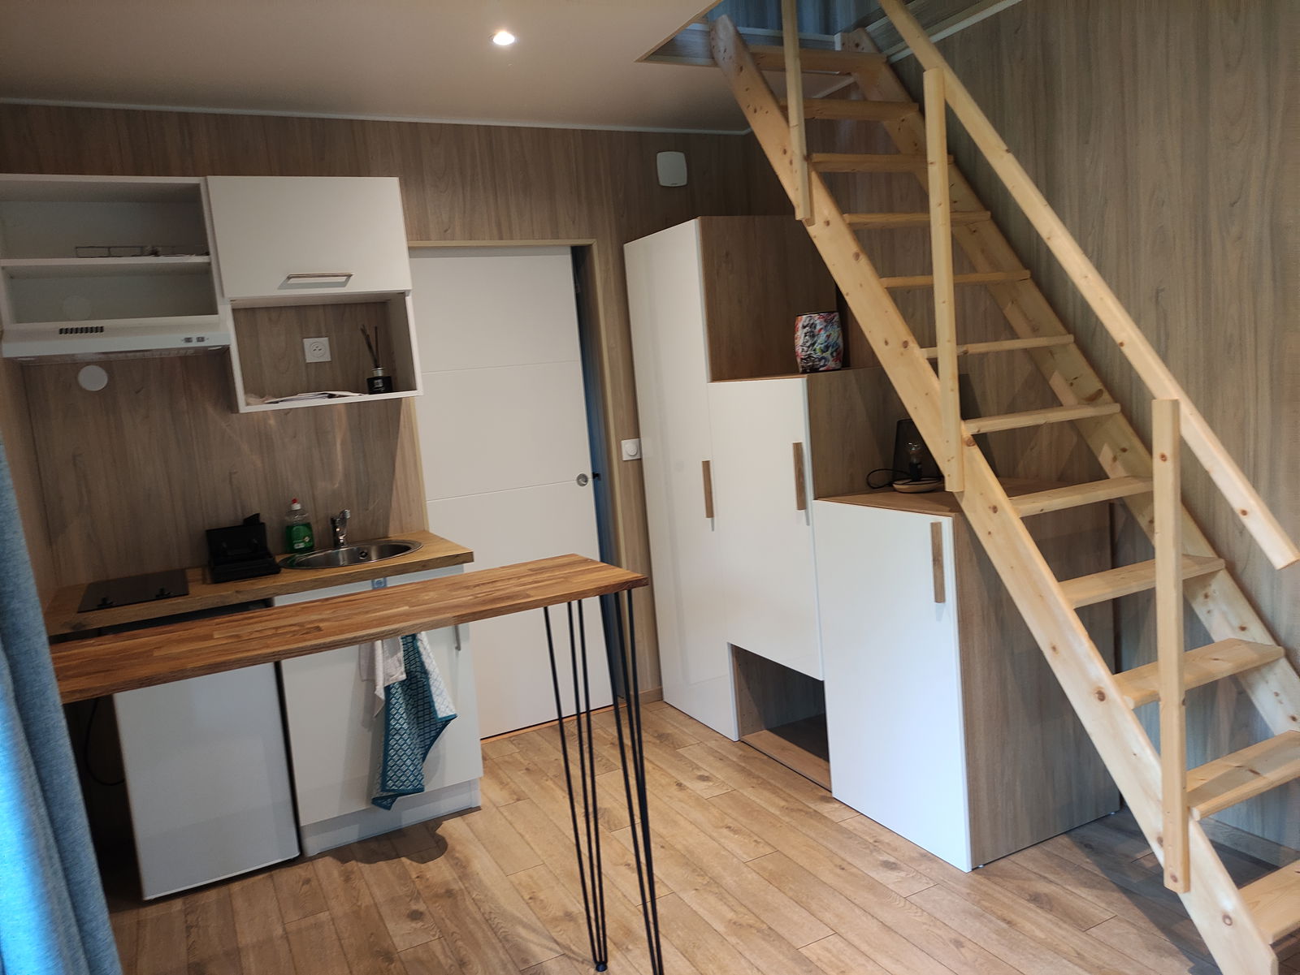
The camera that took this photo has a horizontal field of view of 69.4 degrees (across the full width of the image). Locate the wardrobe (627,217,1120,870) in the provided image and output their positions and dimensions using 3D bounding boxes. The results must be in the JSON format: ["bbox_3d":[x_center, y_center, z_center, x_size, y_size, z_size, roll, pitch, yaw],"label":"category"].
[{"bbox_3d":[0.665,-0.011,3.438,0.617,2.006,1.802,-8,8,-27],"label":"wardrobe"}]

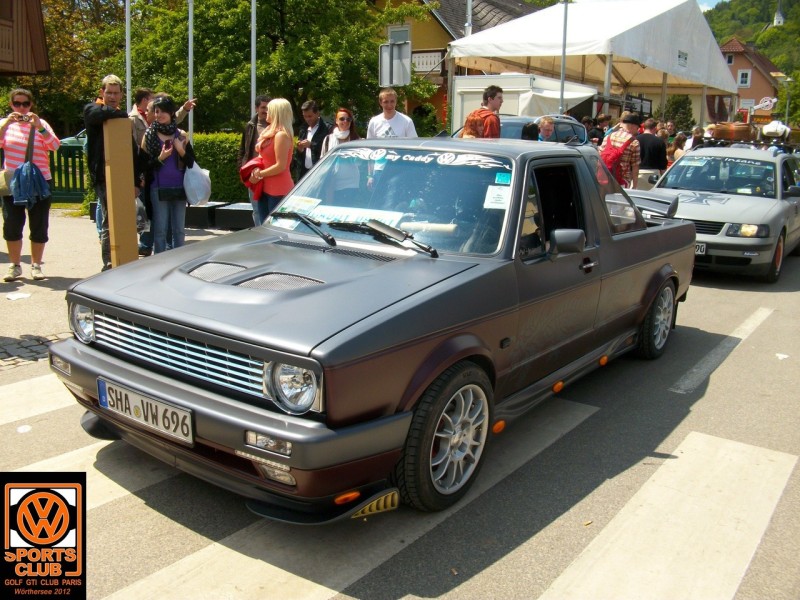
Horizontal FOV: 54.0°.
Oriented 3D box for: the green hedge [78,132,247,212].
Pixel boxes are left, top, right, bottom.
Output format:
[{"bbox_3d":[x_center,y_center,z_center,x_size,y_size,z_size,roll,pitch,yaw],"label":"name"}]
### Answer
[{"bbox_3d":[-3.043,-1.719,10.700,2.700,1.150,0.900,2,11,-2],"label":"green hedge"}]

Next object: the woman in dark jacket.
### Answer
[{"bbox_3d":[-2.080,-0.995,7.007,0.500,1.600,0.360,1,11,-7],"label":"woman in dark jacket"}]

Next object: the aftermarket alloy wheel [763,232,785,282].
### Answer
[{"bbox_3d":[3.785,-0.475,8.055,0.200,0.600,0.600,12,16,33],"label":"aftermarket alloy wheel"}]

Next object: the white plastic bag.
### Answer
[{"bbox_3d":[-1.848,-1.054,7.170,0.250,0.410,0.220,1,11,-6],"label":"white plastic bag"}]

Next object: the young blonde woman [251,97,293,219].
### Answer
[{"bbox_3d":[-1.204,-1.053,7.359,0.450,1.620,0.380,3,11,2],"label":"young blonde woman"}]

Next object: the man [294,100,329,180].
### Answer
[{"bbox_3d":[-0.907,-1.213,8.163,0.480,1.660,0.380,10,14,33],"label":"man"}]

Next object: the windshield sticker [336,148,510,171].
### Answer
[{"bbox_3d":[0.084,-0.701,3.872,1.060,0.090,0.030,12,-29,33],"label":"windshield sticker"}]

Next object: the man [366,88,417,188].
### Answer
[{"bbox_3d":[-0.123,-1.222,7.923,0.520,1.770,0.320,3,11,3],"label":"man"}]

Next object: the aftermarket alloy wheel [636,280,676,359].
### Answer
[{"bbox_3d":[1.644,0.103,5.158,0.200,0.580,0.580,12,16,33],"label":"aftermarket alloy wheel"}]

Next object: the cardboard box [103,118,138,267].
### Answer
[{"bbox_3d":[-2.383,-0.867,6.728,0.210,1.340,0.140,-3,14,-18],"label":"cardboard box"}]

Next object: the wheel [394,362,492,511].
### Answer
[{"bbox_3d":[0.145,0.521,3.044,0.200,0.580,0.580,12,16,33],"label":"wheel"}]

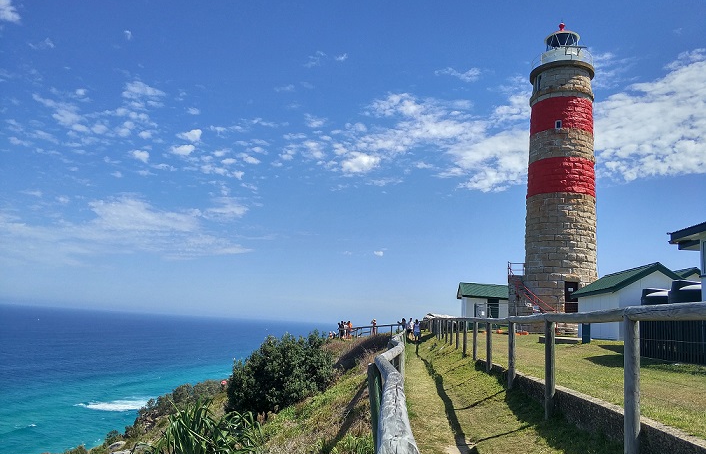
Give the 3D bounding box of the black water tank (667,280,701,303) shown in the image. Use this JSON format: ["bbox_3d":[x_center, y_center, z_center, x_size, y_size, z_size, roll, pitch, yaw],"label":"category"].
[{"bbox_3d":[9.742,2.374,14.547,2.300,1.950,2.300,-3,-12,33],"label":"black water tank"}]

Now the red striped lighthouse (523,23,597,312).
[{"bbox_3d":[14.514,-3.905,38.401,4.800,22.459,4.800,0,-11,21],"label":"red striped lighthouse"}]

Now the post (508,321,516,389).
[{"bbox_3d":[2.928,2.359,10.149,0.130,1.273,0.130,3,-10,6],"label":"post"}]

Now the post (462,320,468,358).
[{"bbox_3d":[3.711,3.696,18.253,0.130,1.258,0.130,3,-10,6],"label":"post"}]

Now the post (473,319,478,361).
[{"bbox_3d":[3.453,3.200,15.561,0.130,1.144,0.130,3,-10,6],"label":"post"}]

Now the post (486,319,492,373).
[{"bbox_3d":[3.191,2.782,12.854,0.130,1.222,0.130,3,-10,6],"label":"post"}]

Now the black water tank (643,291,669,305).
[{"bbox_3d":[10.543,2.950,17.546,2.300,1.950,2.300,-2,-12,31],"label":"black water tank"}]

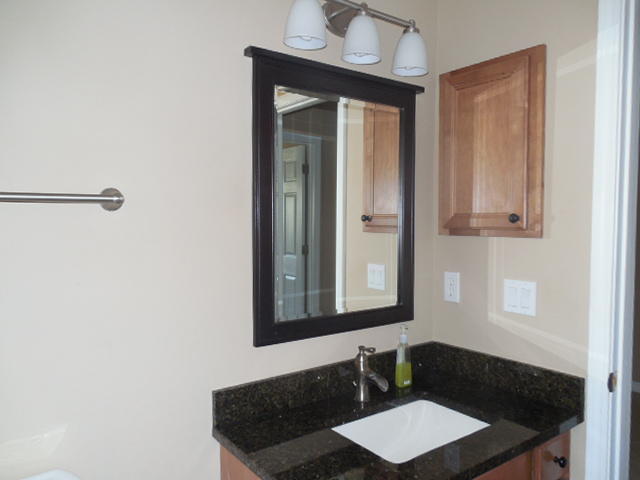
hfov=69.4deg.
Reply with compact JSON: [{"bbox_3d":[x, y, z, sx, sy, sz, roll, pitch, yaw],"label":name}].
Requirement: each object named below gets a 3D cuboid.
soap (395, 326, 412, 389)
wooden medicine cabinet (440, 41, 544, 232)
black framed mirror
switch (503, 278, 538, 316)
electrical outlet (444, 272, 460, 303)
[{"bbox_3d":[0.303,0.418,1.665,0.052,0.215,0.048,-2,3,-37],"label":"soap"},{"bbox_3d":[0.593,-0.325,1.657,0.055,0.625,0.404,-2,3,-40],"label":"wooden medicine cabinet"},{"bbox_3d":[0.087,-0.124,1.573,0.718,0.884,0.048,-2,3,-35],"label":"black framed mirror"},{"bbox_3d":[0.689,0.200,1.599,0.010,0.115,0.115,-2,3,-40],"label":"switch"},{"bbox_3d":[0.515,0.187,1.808,0.010,0.115,0.071,-2,3,-40],"label":"electrical outlet"}]

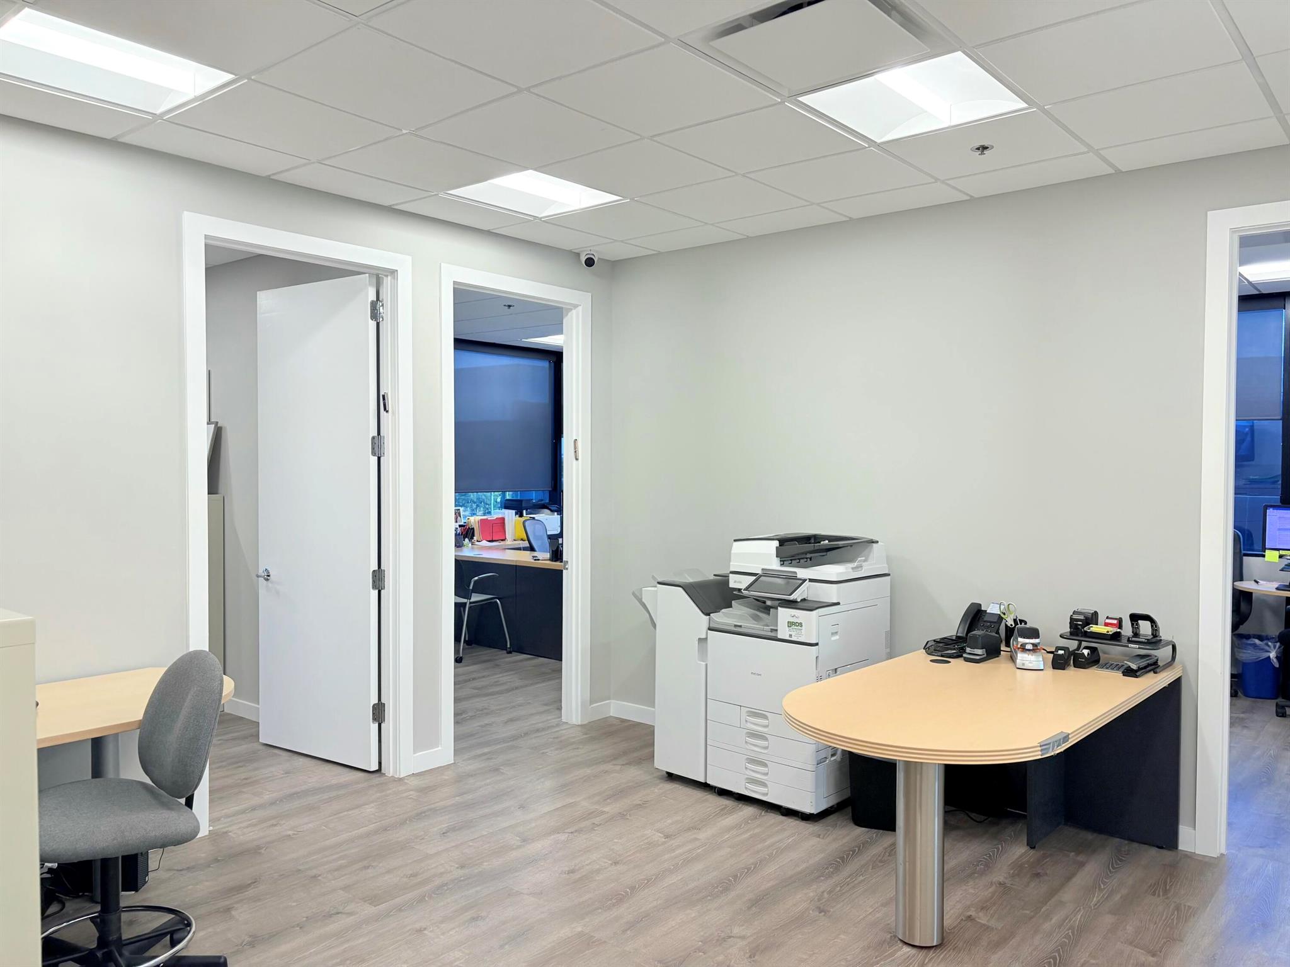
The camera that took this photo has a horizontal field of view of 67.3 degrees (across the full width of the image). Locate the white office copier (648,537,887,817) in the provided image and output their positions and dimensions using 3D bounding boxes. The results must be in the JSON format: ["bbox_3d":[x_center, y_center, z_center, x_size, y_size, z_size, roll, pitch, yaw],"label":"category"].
[{"bbox_3d":[0.576,0.854,4.727,0.986,1.180,0.705,2,2,40],"label":"white office copier"}]

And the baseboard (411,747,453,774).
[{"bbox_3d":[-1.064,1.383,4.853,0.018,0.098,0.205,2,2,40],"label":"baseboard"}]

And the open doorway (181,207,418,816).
[{"bbox_3d":[-1.539,0.172,4.365,0.170,2.540,1.107,2,2,40],"label":"open doorway"}]

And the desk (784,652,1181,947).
[{"bbox_3d":[1.203,1.107,3.536,0.990,0.743,1.770,2,2,40],"label":"desk"}]

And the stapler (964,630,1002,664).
[{"bbox_3d":[1.400,0.671,4.012,0.080,0.108,0.190,2,2,40],"label":"stapler"}]

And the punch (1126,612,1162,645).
[{"bbox_3d":[1.980,0.573,3.840,0.095,0.103,0.120,2,2,40],"label":"punch"}]

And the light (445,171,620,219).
[{"bbox_3d":[-0.502,-1.333,4.399,0.590,0.080,0.590,2,2,40],"label":"light"}]

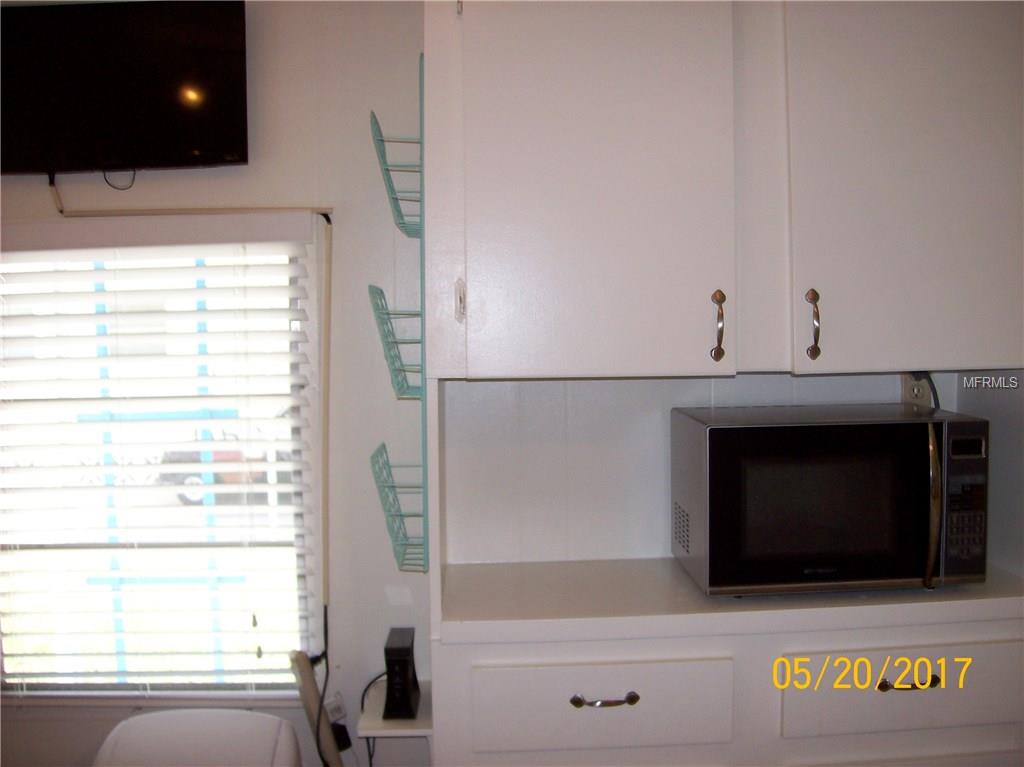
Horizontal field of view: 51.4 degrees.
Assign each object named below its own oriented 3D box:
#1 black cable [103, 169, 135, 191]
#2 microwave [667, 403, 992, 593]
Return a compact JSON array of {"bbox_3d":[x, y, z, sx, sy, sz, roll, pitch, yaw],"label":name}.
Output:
[{"bbox_3d":[-0.738,-0.384,2.000,0.064,0.044,0.020,-1,4,-4],"label":"black cable"},{"bbox_3d":[0.590,0.216,2.023,0.512,0.315,0.370,-1,4,-3],"label":"microwave"}]

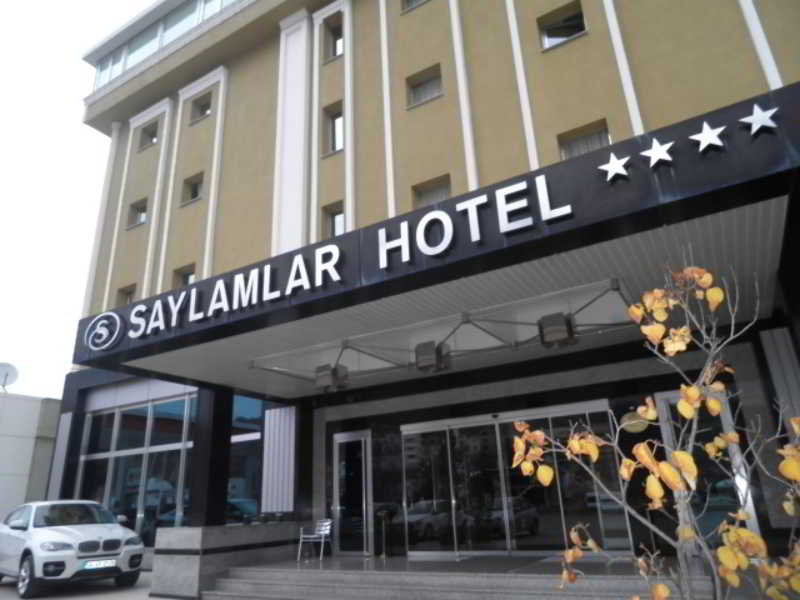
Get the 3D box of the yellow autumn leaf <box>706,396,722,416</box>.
[{"bbox_3d":[1.191,0.403,2.100,0.058,0.075,0.035,-13,-23,27],"label":"yellow autumn leaf"}]

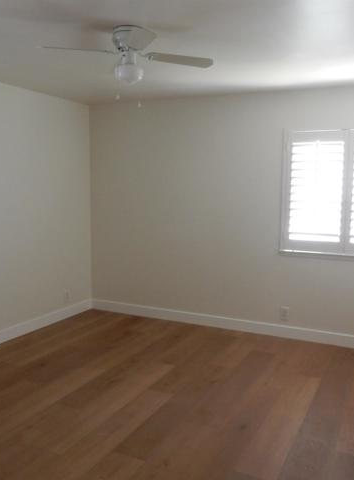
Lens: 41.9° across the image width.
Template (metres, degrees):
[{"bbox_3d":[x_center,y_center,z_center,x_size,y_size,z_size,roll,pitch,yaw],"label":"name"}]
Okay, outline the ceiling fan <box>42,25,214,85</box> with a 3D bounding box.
[{"bbox_3d":[-0.293,-1.093,2.792,0.980,0.330,0.980,4,7,26],"label":"ceiling fan"}]

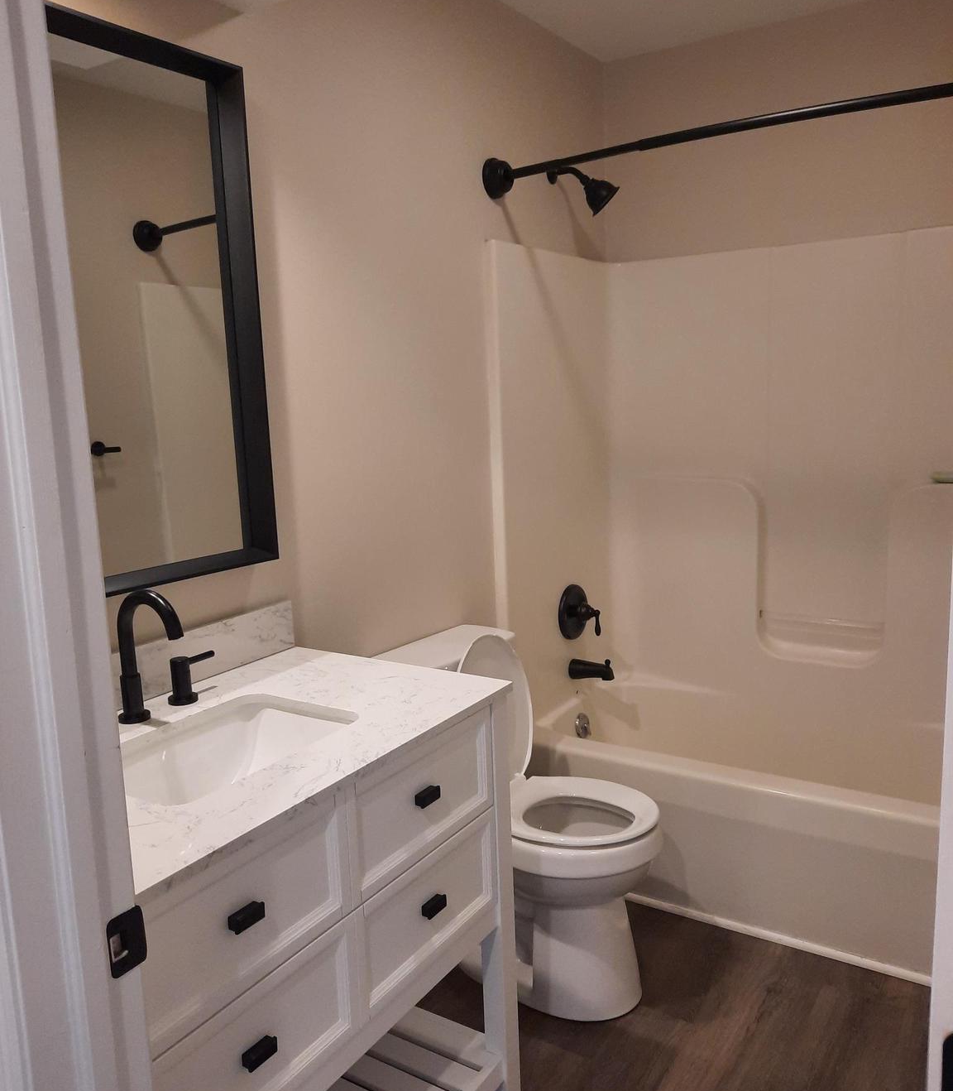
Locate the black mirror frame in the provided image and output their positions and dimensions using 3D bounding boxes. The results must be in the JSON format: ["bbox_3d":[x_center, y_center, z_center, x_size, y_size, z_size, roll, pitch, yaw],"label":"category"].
[{"bbox_3d":[-0.650,-0.370,1.482,0.055,0.930,0.770,4,12,33],"label":"black mirror frame"}]

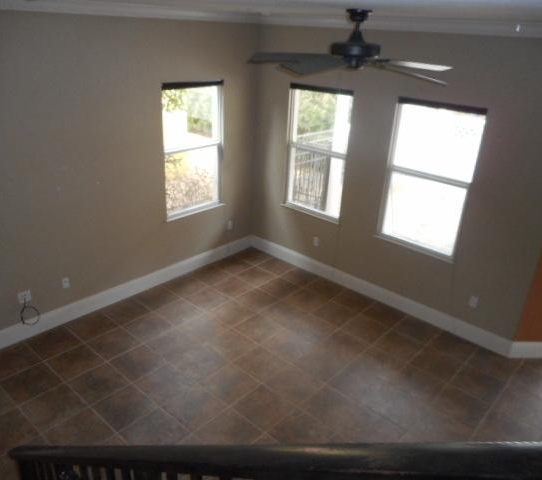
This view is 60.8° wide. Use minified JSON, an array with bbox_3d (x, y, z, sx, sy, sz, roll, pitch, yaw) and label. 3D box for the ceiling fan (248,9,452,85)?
[{"bbox_3d":[0.527,-1.233,2.871,1.310,0.345,1.280,3,24,0],"label":"ceiling fan"}]

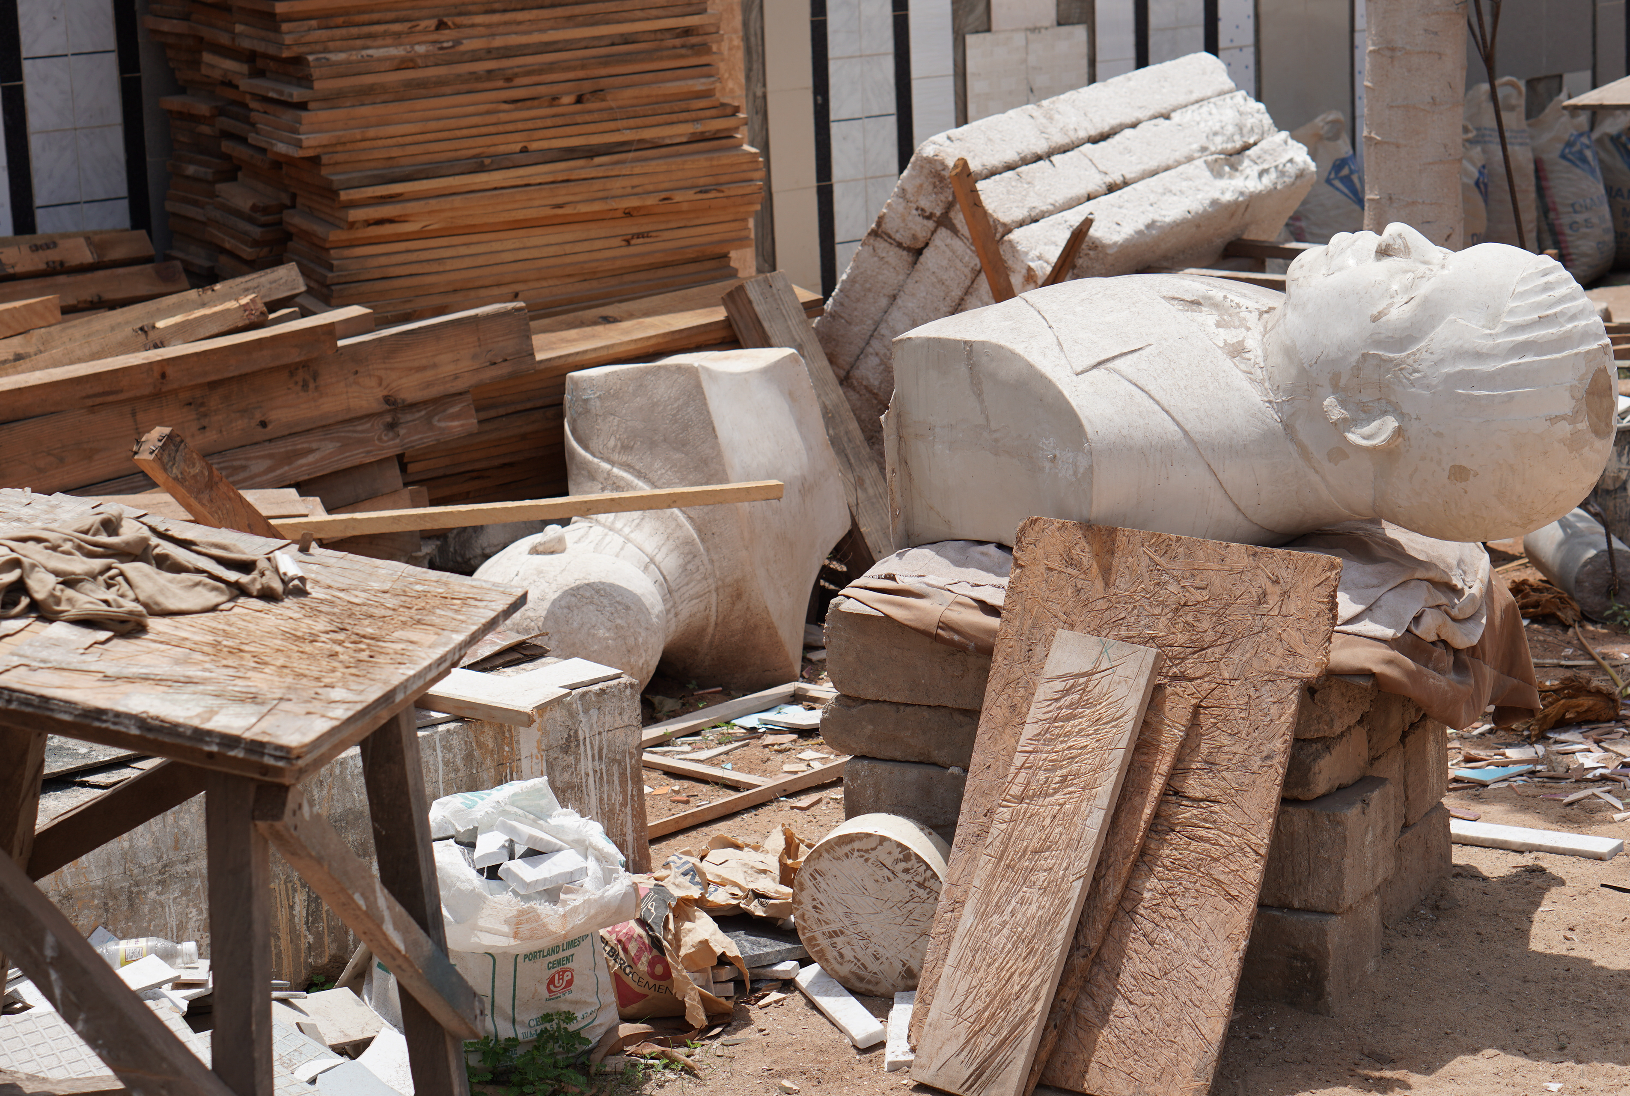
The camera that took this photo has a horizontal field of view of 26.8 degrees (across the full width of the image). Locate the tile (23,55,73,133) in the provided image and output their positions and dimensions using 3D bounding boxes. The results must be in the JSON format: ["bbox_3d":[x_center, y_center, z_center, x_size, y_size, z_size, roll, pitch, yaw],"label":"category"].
[{"bbox_3d":[-2.166,-1.282,9.686,0.147,0.209,0.010,-12,15,-40],"label":"tile"}]

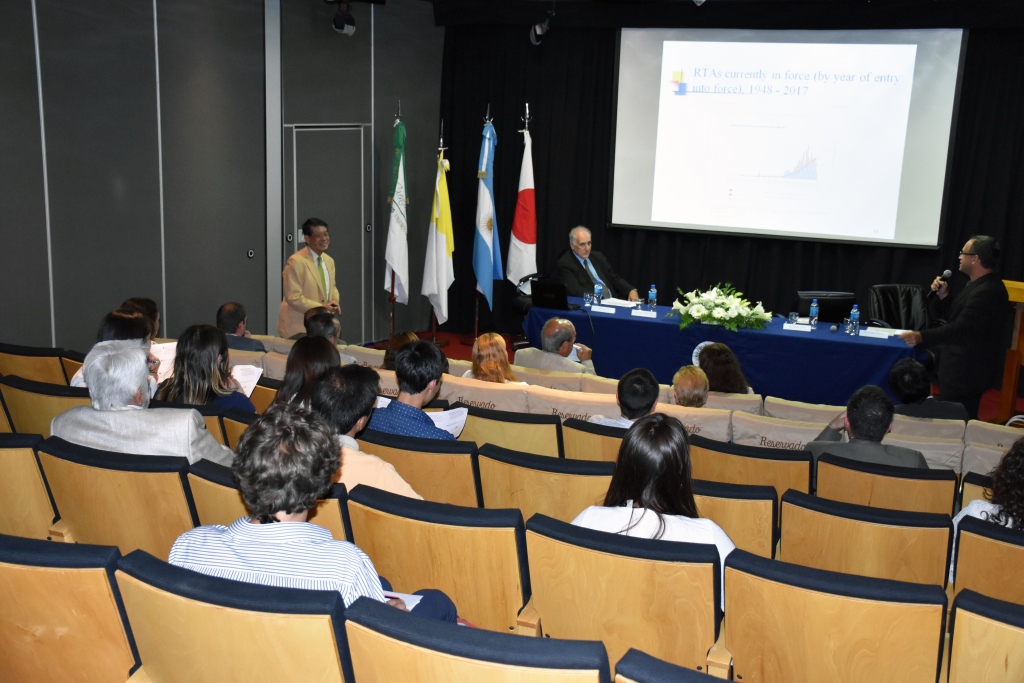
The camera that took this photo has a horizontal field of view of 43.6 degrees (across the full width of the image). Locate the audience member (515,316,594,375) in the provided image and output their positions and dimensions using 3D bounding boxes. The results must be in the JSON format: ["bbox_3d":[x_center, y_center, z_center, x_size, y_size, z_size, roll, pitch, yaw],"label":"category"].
[{"bbox_3d":[0.274,0.403,7.993,0.540,1.188,0.780,12,17,38],"label":"audience member"}]

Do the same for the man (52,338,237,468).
[{"bbox_3d":[-1.115,0.513,4.356,0.580,1.203,0.850,7,15,22],"label":"man"}]

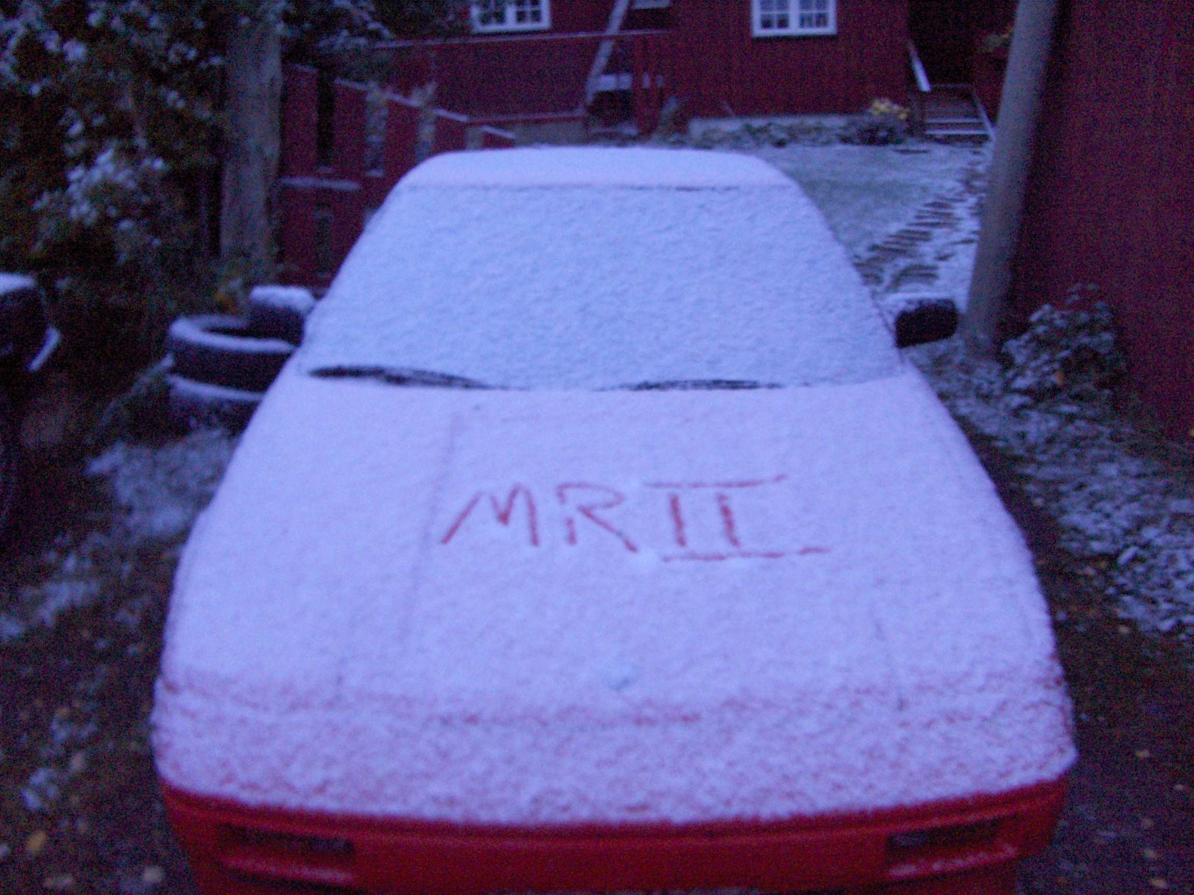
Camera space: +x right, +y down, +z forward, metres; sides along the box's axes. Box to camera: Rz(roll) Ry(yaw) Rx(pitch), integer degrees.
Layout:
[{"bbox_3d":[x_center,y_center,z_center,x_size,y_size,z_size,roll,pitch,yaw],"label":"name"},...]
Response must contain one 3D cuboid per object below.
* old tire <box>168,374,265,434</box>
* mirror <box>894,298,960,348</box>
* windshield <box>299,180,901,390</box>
[{"bbox_3d":[-1.389,-0.191,4.800,0.610,0.180,0.610,4,20,0],"label":"old tire"},{"bbox_3d":[0.842,-0.317,3.100,0.175,0.115,0.090,0,21,-2],"label":"mirror"},{"bbox_3d":[0.014,-0.396,3.033,1.420,0.100,0.750,0,50,-2],"label":"windshield"}]

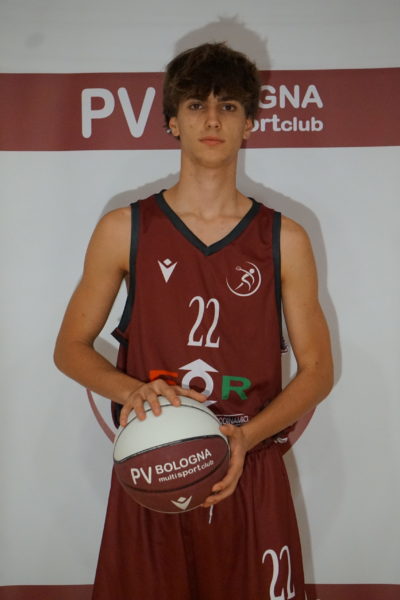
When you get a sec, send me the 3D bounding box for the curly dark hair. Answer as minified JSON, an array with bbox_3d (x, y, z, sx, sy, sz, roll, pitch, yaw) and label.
[{"bbox_3d":[0.025,-0.460,2.970,0.212,0.200,0.240,-1,0,-2],"label":"curly dark hair"}]

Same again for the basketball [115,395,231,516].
[{"bbox_3d":[-0.057,0.316,2.790,0.240,0.240,0.240,-1,0,0],"label":"basketball"}]

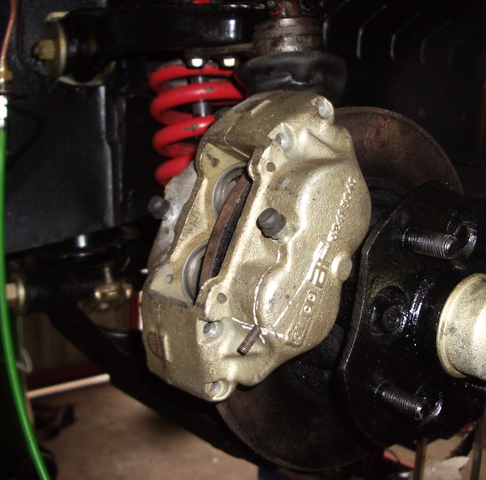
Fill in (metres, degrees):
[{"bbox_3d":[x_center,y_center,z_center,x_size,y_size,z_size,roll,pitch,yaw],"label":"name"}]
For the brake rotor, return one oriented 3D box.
[{"bbox_3d":[0.075,0.035,0.410,0.234,0.234,0.030,-5,11,-34],"label":"brake rotor"}]

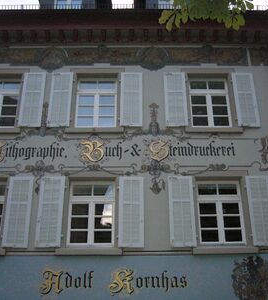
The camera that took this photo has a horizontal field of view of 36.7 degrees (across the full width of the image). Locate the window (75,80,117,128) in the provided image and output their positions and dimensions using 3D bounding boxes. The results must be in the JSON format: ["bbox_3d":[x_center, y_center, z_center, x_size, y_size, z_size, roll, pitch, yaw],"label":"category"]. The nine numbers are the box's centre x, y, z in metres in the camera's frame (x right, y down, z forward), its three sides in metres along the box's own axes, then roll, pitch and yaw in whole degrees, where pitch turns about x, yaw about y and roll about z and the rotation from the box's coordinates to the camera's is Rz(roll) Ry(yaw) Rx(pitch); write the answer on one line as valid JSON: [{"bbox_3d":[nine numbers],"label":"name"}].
[{"bbox_3d":[-1.082,-1.323,11.649,1.167,1.554,0.100,0,-23,0],"label":"window"}]

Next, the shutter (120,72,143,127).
[{"bbox_3d":[-0.061,-1.410,11.262,0.594,1.721,0.050,0,-24,-1],"label":"shutter"}]

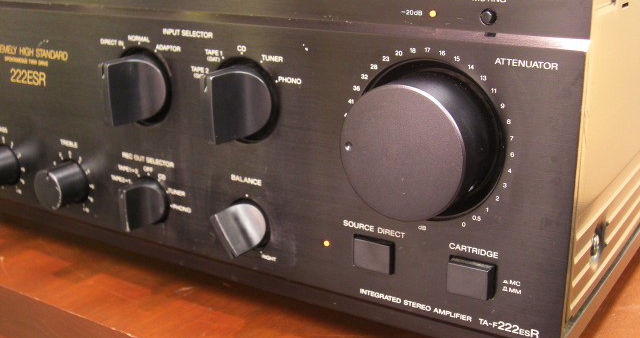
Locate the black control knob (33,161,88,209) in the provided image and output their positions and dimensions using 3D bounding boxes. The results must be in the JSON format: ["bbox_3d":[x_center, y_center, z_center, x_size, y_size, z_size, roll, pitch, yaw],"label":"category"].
[{"bbox_3d":[-0.125,0.009,0.402,0.021,0.021,0.015,10,20,31],"label":"black control knob"}]

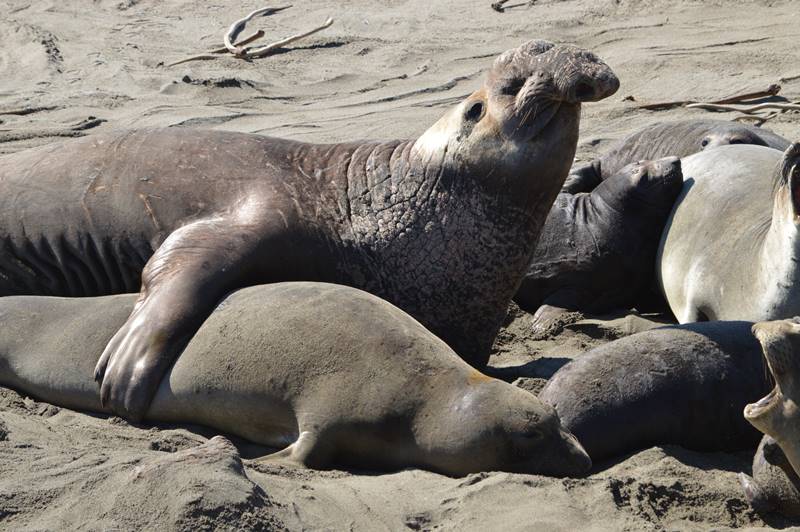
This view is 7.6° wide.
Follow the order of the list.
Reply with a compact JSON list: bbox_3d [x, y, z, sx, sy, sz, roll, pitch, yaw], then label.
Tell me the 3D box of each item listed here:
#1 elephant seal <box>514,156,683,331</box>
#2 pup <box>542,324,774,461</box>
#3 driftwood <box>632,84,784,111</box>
[{"bbox_3d":[0.571,-0.186,23.040,1.150,0.550,0.470,5,16,17],"label":"elephant seal"},{"bbox_3d":[1.016,0.442,21.120,1.300,0.460,0.520,-2,15,-8],"label":"pup"},{"bbox_3d":[1.343,-0.731,26.016,0.680,0.090,0.120,-5,16,-16],"label":"driftwood"}]

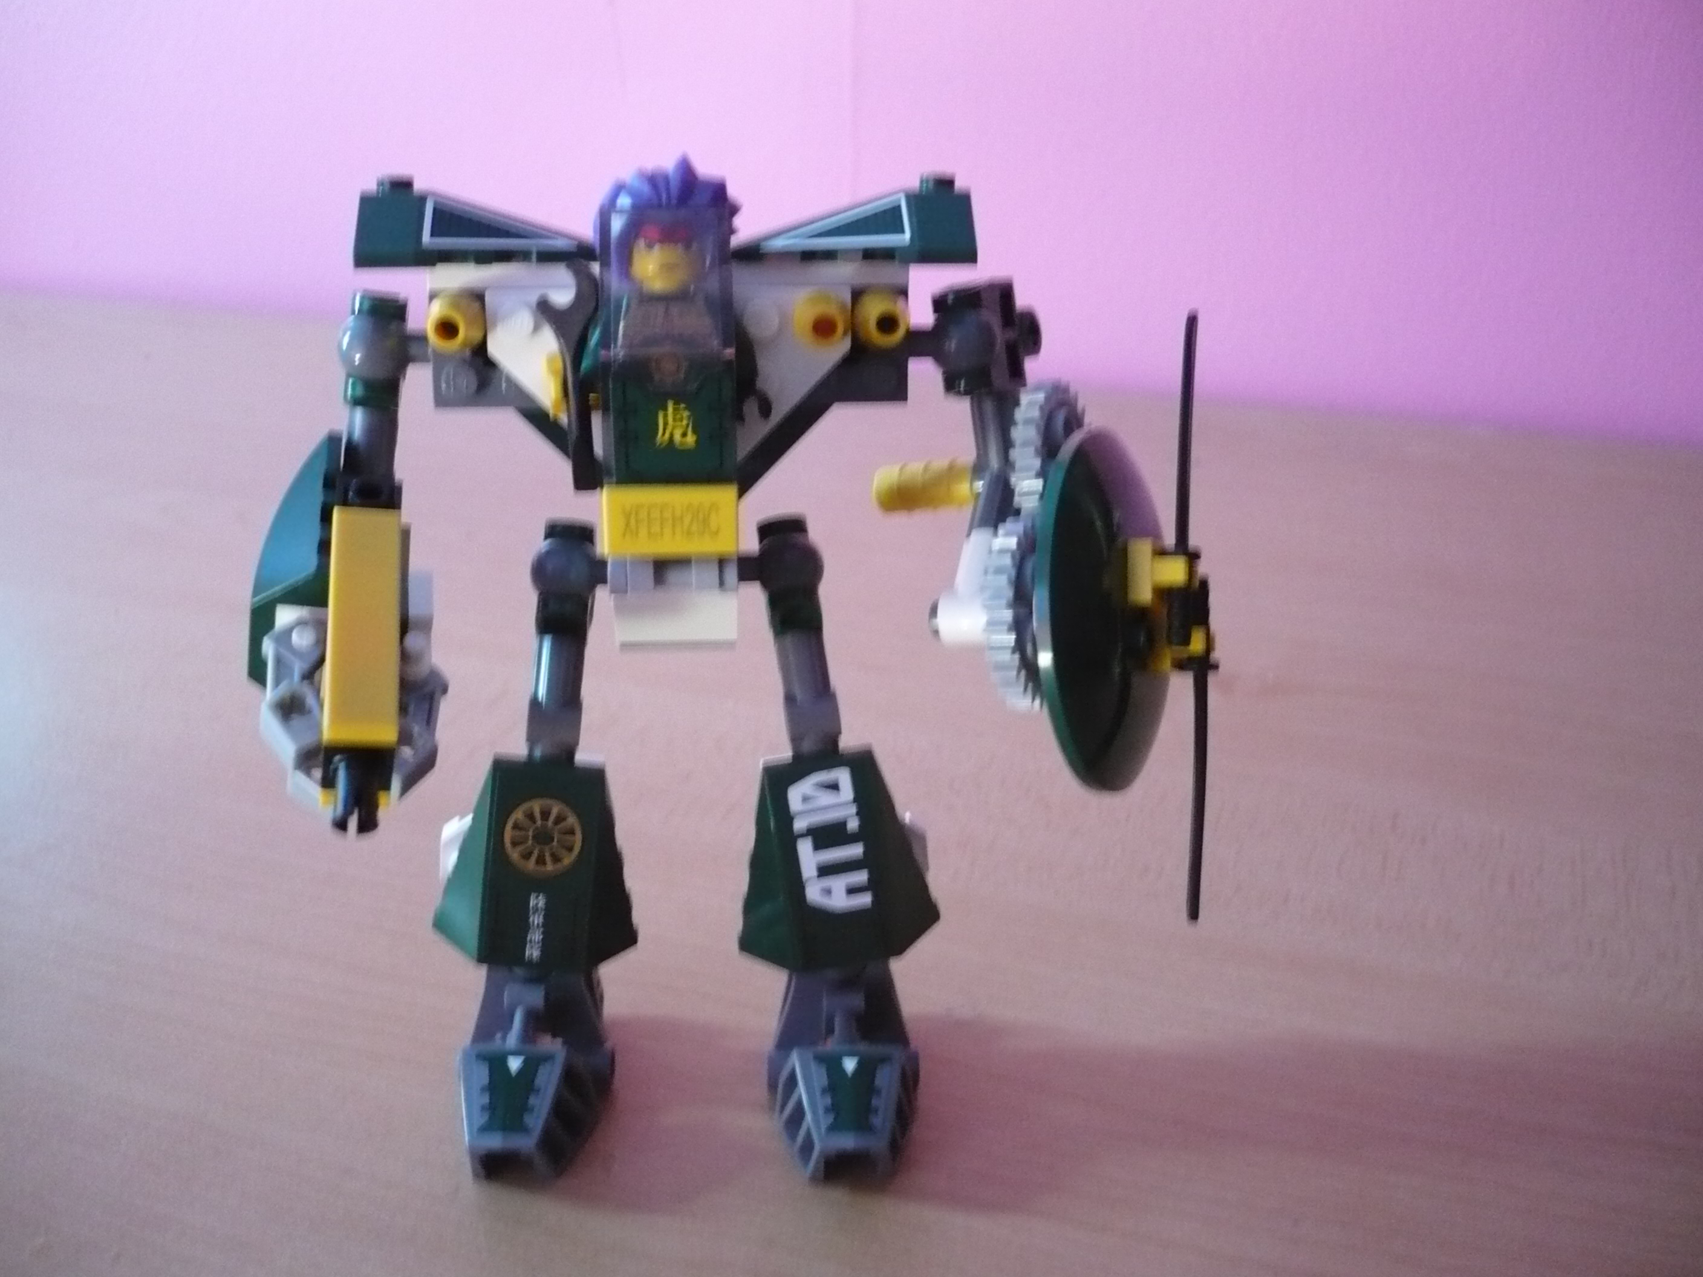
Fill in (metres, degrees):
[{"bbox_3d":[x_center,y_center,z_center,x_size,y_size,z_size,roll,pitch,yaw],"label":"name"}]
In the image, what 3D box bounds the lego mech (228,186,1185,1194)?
[{"bbox_3d":[-0.014,0.009,0.230,0.121,0.143,0.082,-1,20,-3],"label":"lego mech"}]

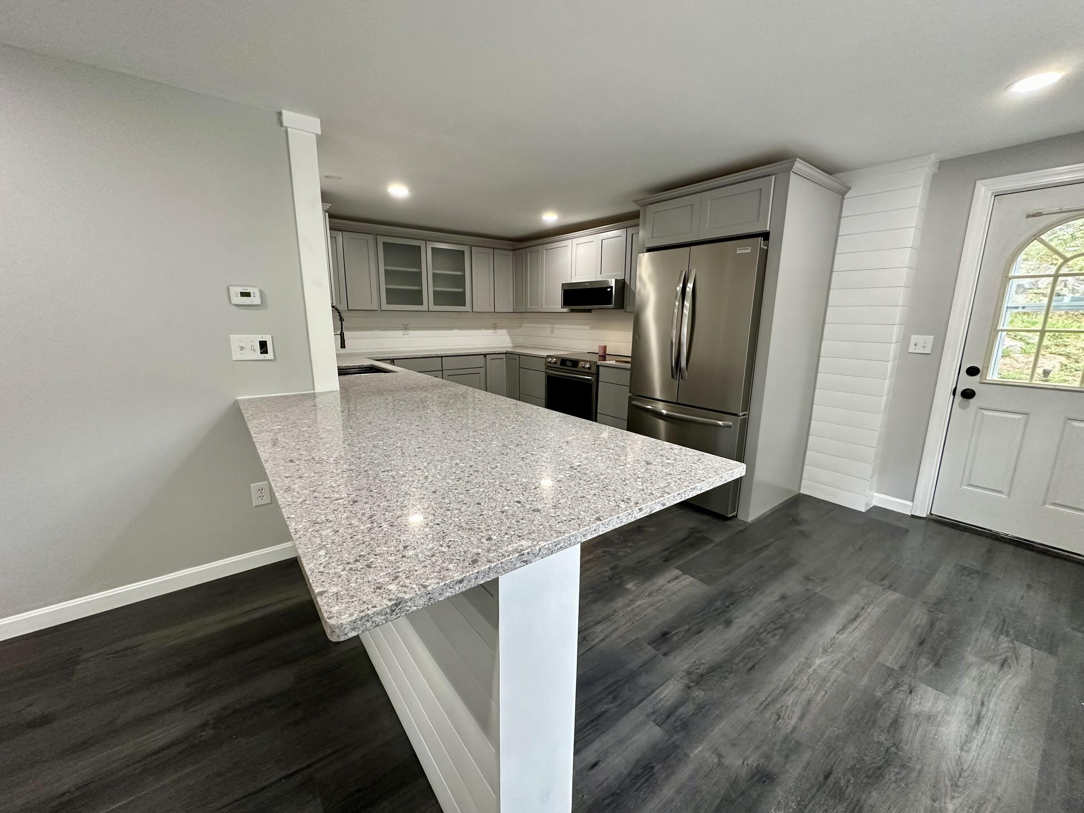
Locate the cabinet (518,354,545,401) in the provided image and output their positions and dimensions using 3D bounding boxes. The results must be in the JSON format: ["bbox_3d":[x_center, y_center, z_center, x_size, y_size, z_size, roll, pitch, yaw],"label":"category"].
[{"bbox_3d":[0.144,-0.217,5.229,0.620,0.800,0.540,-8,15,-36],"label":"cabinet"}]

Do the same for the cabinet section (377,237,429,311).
[{"bbox_3d":[-1.597,-1.450,4.890,0.530,0.752,0.325,-8,15,-36],"label":"cabinet section"}]

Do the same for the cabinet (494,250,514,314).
[{"bbox_3d":[-0.572,-1.614,5.676,0.290,0.769,0.316,-8,15,-36],"label":"cabinet"}]

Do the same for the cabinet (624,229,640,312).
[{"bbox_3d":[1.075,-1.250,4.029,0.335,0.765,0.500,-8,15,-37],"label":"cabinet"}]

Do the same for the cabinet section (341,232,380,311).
[{"bbox_3d":[-1.953,-1.399,4.630,0.302,0.752,0.325,-8,15,-36],"label":"cabinet section"}]

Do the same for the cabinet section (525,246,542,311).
[{"bbox_3d":[0.027,-1.526,5.336,0.325,0.752,0.305,-8,15,-36],"label":"cabinet section"}]

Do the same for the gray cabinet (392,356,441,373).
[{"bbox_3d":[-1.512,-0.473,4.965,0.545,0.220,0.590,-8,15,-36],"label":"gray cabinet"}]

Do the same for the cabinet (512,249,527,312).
[{"bbox_3d":[-0.157,-1.600,5.631,0.318,0.769,0.275,-8,15,-36],"label":"cabinet"}]

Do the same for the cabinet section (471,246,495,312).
[{"bbox_3d":[-0.811,-1.562,5.465,0.298,0.752,0.325,-8,15,-36],"label":"cabinet section"}]

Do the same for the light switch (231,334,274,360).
[{"bbox_3d":[-1.446,-0.294,2.192,0.172,0.123,0.014,-8,15,-37],"label":"light switch"}]

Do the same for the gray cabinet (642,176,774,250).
[{"bbox_3d":[1.307,-1.298,3.121,0.630,0.310,0.915,-8,15,-36],"label":"gray cabinet"}]

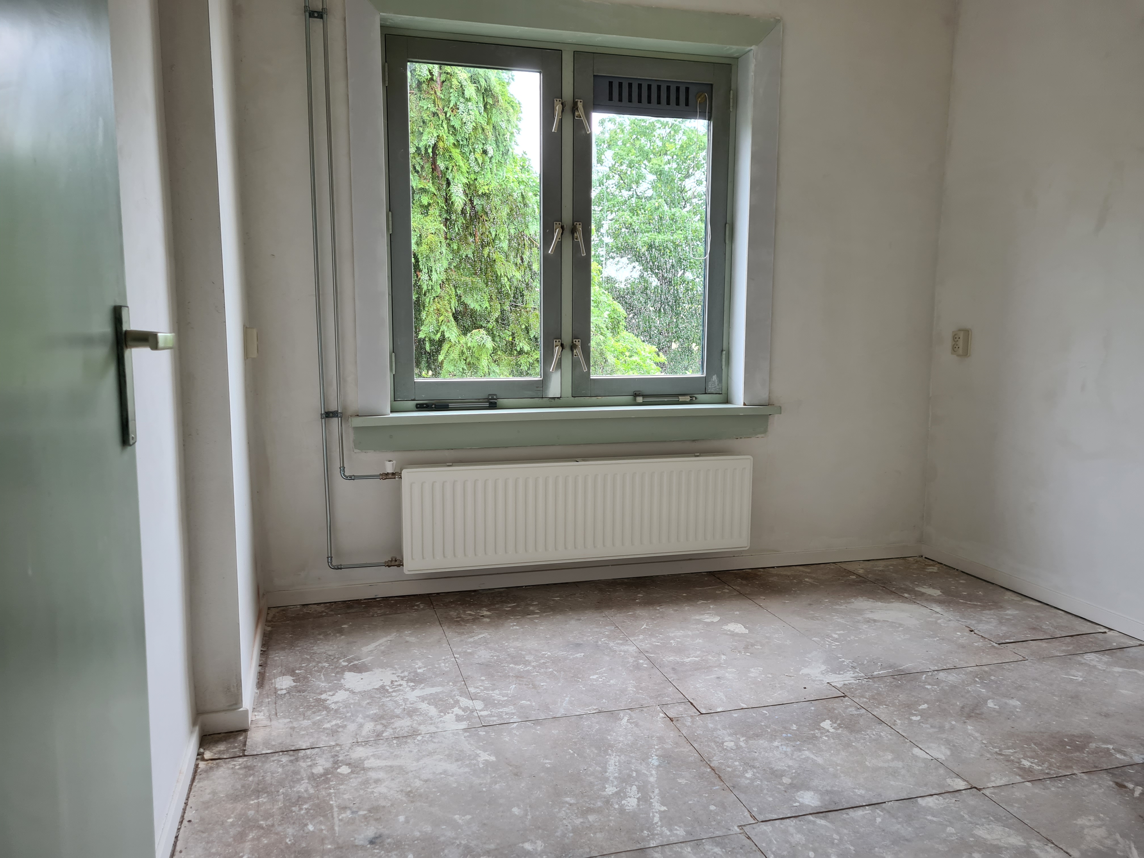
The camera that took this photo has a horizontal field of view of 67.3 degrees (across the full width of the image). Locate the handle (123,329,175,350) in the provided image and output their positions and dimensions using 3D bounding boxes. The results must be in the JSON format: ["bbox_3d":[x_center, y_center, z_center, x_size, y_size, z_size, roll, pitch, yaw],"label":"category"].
[{"bbox_3d":[-0.528,-0.109,1.057,0.054,0.022,0.116,-2,8,-15],"label":"handle"}]

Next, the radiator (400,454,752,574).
[{"bbox_3d":[0.047,0.320,3.420,1.417,0.399,0.095,-2,8,-15],"label":"radiator"}]

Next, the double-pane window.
[{"bbox_3d":[-0.030,-0.800,3.495,1.398,1.394,0.080,-2,8,-15],"label":"double-pane window"}]

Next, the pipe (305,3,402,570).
[{"bbox_3d":[-0.785,-0.478,3.123,0.285,2.018,0.063,-2,8,-15],"label":"pipe"}]

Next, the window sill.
[{"bbox_3d":[0.009,-0.013,3.481,1.758,0.135,0.185,-2,8,-15],"label":"window sill"}]

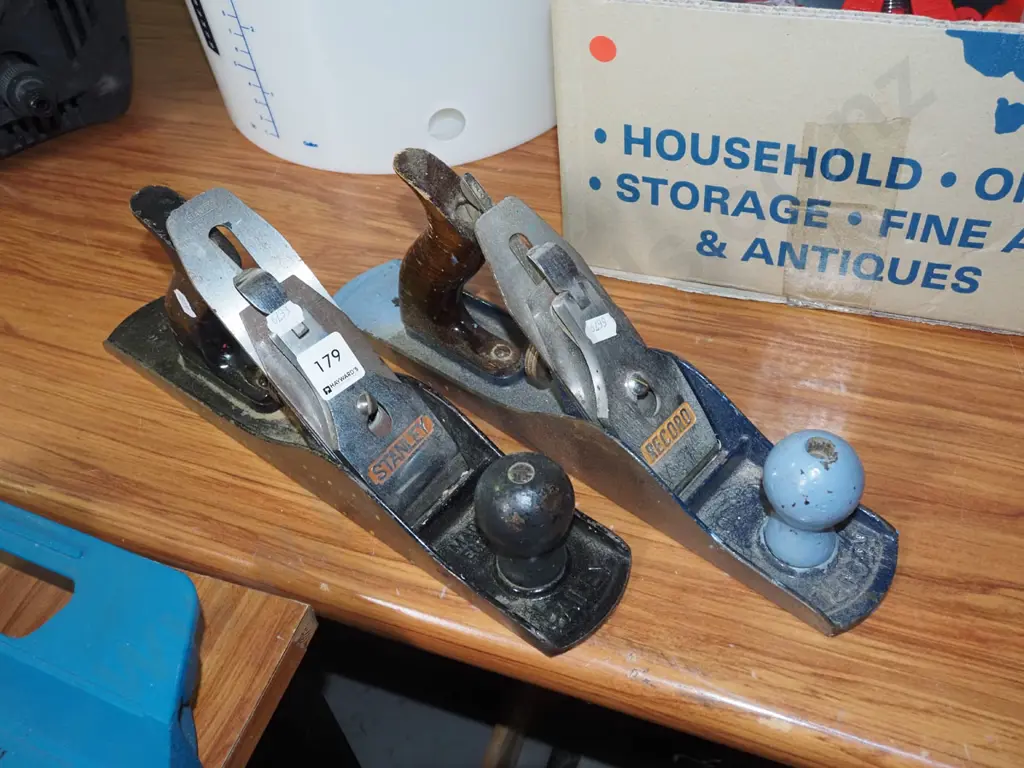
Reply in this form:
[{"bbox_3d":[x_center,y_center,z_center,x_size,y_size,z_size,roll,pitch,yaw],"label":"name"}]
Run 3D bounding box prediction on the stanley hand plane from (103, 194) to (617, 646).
[{"bbox_3d":[-0.096,-0.013,0.465,0.355,0.138,0.065,29,55,25],"label":"stanley hand plane"}]

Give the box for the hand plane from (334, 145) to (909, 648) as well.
[{"bbox_3d":[0.033,-0.026,0.473,0.355,0.136,0.065,31,56,27],"label":"hand plane"}]

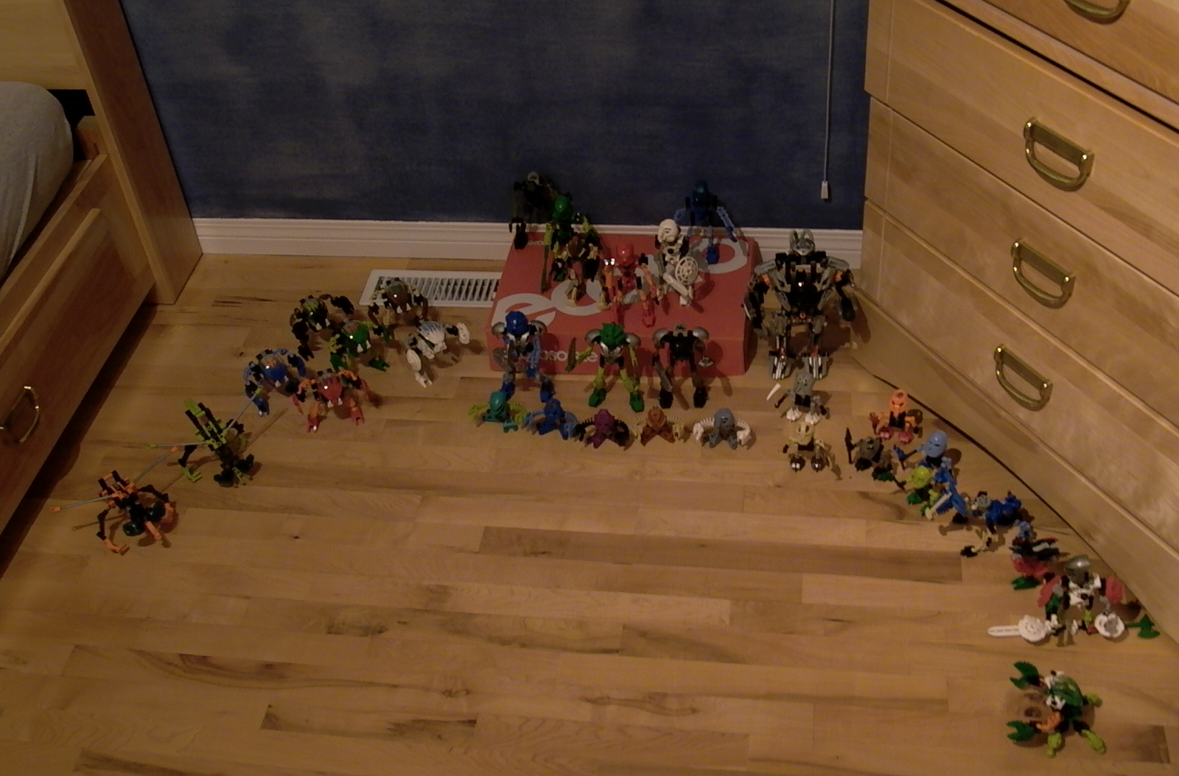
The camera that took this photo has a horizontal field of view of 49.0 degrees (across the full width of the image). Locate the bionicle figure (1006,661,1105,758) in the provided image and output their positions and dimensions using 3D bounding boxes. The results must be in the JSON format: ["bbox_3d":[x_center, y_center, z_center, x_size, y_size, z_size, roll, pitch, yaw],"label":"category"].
[{"bbox_3d":[0.610,0.417,1.695,0.125,0.065,0.125,4,42,12],"label":"bionicle figure"}]

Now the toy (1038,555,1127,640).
[{"bbox_3d":[0.731,0.296,1.902,0.131,0.141,0.091,9,44,16],"label":"toy"}]

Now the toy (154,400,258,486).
[{"bbox_3d":[-0.637,0.095,2.204,0.150,0.090,0.145,-32,47,-27],"label":"toy"}]

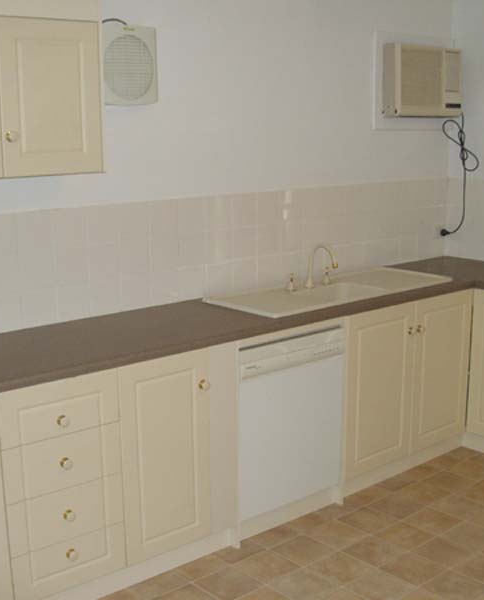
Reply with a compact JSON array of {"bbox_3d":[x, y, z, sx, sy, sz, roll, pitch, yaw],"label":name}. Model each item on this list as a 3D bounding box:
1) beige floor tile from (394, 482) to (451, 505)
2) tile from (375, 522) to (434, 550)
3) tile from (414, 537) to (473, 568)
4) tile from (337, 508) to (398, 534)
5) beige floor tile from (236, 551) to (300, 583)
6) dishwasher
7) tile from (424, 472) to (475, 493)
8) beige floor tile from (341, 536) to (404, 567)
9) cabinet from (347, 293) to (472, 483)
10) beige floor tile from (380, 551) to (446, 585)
[{"bbox_3d":[0.859,0.919,3.926,0.203,0.010,0.196,-10,15,-41],"label":"beige floor tile"},{"bbox_3d":[0.687,0.999,3.517,0.203,0.010,0.196,-10,15,-41],"label":"tile"},{"bbox_3d":[0.819,1.026,3.373,0.203,0.010,0.196,-10,15,-41],"label":"tile"},{"bbox_3d":[0.556,0.972,3.660,0.203,0.010,0.196,-10,15,-41],"label":"tile"},{"bbox_3d":[0.096,1.038,3.234,0.188,0.010,0.191,-10,15,-41],"label":"beige floor tile"},{"bbox_3d":[0.032,0.495,3.678,0.597,0.783,0.566,-10,15,-40],"label":"dishwasher"},{"bbox_3d":[0.999,0.883,4.028,0.195,0.010,0.195,-10,15,-40],"label":"tile"},{"bbox_3d":[0.533,1.020,3.374,0.195,0.010,0.195,-10,15,-40],"label":"beige floor tile"},{"bbox_3d":[0.631,0.348,4.202,0.935,0.757,0.560,-10,15,-40],"label":"cabinet"},{"bbox_3d":[0.662,1.040,3.206,0.195,0.010,0.184,-10,15,-41],"label":"beige floor tile"}]

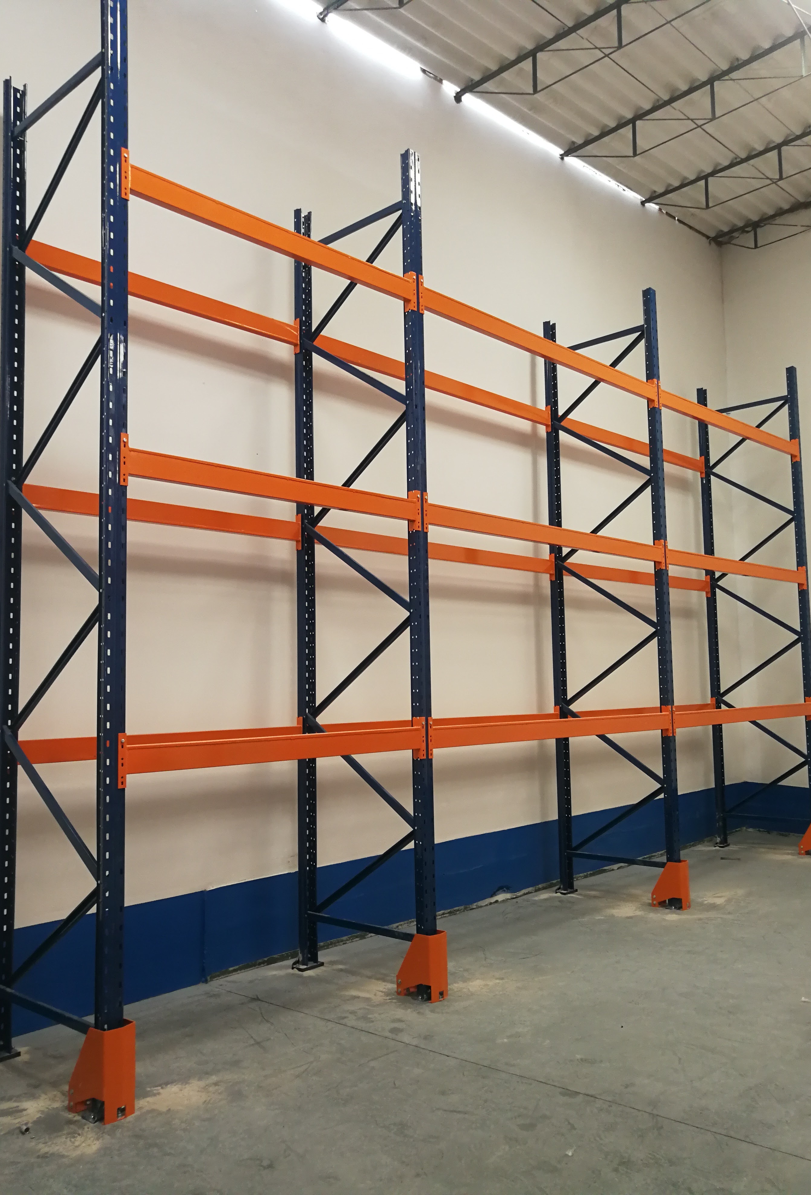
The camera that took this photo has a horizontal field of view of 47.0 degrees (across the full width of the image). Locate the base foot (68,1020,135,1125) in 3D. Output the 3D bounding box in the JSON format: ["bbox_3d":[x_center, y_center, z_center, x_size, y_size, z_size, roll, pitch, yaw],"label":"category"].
[{"bbox_3d":[-1.216,1.883,3.747,0.251,0.346,0.136,-6,-8,42],"label":"base foot"}]

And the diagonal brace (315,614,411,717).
[{"bbox_3d":[-0.251,0.414,5.619,0.035,0.047,1.164,6,-42,-46],"label":"diagonal brace"}]

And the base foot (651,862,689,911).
[{"bbox_3d":[2.023,2.174,7.086,0.231,0.353,0.130,-6,-7,44],"label":"base foot"}]

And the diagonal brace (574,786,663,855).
[{"bbox_3d":[1.676,1.768,7.379,0.033,0.044,1.138,5,-41,-45],"label":"diagonal brace"}]

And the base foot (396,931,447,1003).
[{"bbox_3d":[0.089,1.985,5.065,0.251,0.346,0.136,-6,-8,44],"label":"base foot"}]

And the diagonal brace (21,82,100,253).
[{"bbox_3d":[-1.637,-2.110,4.492,0.035,0.047,1.159,6,-42,-47],"label":"diagonal brace"}]

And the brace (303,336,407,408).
[{"bbox_3d":[-0.315,-1.383,5.697,0.033,0.044,1.138,5,25,-46],"label":"brace"}]

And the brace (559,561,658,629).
[{"bbox_3d":[1.618,-0.025,7.531,0.033,0.044,1.138,5,25,-45],"label":"brace"}]

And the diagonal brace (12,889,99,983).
[{"bbox_3d":[-1.549,1.502,4.101,0.033,0.044,1.138,5,-41,-47],"label":"diagonal brace"}]

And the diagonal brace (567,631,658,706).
[{"bbox_3d":[1.653,0.574,7.496,0.033,0.044,1.138,5,-41,-45],"label":"diagonal brace"}]

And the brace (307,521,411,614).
[{"bbox_3d":[-0.291,-0.195,5.644,0.035,0.047,1.163,4,26,-46],"label":"brace"}]

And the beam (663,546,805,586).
[{"bbox_3d":[2.991,-0.256,8.295,0.052,0.121,2.685,-6,-7,44],"label":"beam"}]

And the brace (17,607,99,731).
[{"bbox_3d":[-1.567,0.308,4.223,0.033,0.044,1.138,5,-41,-47],"label":"brace"}]

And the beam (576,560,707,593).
[{"bbox_3d":[2.278,-0.181,8.989,0.052,0.121,2.688,-6,-7,44],"label":"beam"}]

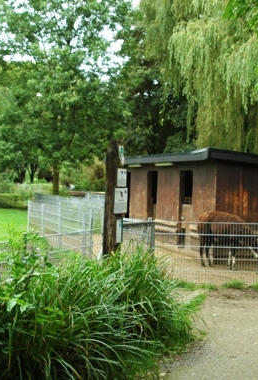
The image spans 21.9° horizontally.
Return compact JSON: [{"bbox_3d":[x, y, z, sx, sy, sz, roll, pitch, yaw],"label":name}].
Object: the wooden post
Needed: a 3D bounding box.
[{"bbox_3d":[-0.260,0.380,10.100,0.190,2.250,0.220,2,0,-38],"label":"wooden post"}]

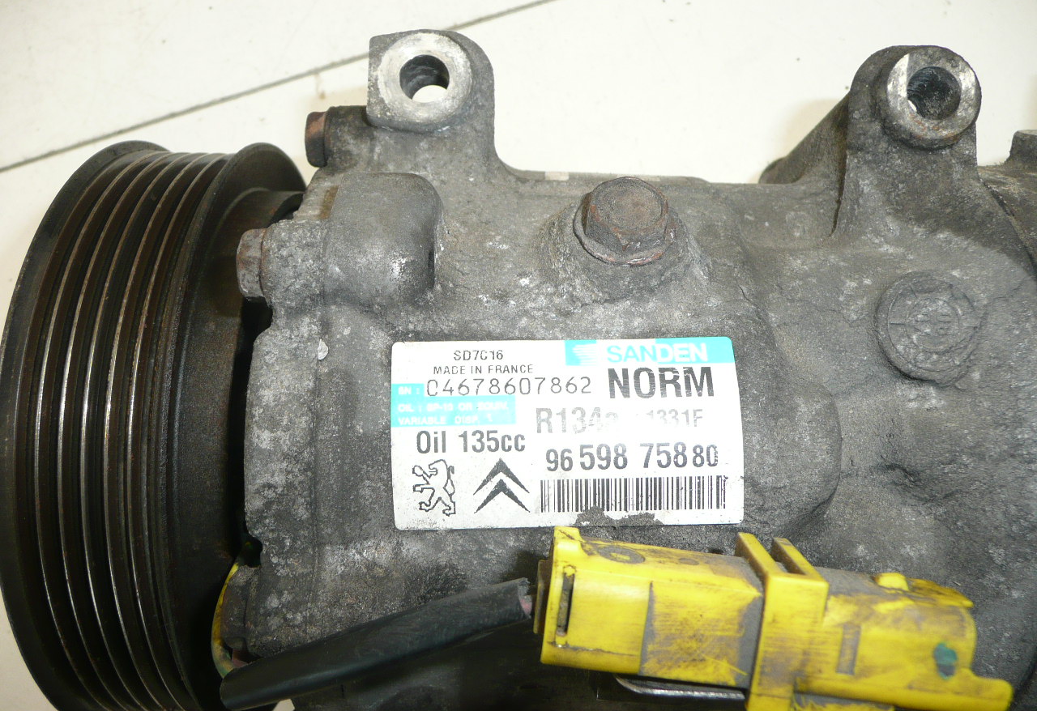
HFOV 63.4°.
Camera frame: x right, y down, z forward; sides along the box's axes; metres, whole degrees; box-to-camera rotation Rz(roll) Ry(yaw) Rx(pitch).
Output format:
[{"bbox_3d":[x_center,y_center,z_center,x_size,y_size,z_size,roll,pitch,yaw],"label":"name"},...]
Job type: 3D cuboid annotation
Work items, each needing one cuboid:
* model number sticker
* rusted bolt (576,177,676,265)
[{"bbox_3d":[0.008,0.013,0.135,0.056,0.003,0.030,-1,85,1],"label":"model number sticker"},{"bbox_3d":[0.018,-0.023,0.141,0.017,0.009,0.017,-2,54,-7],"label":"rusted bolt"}]

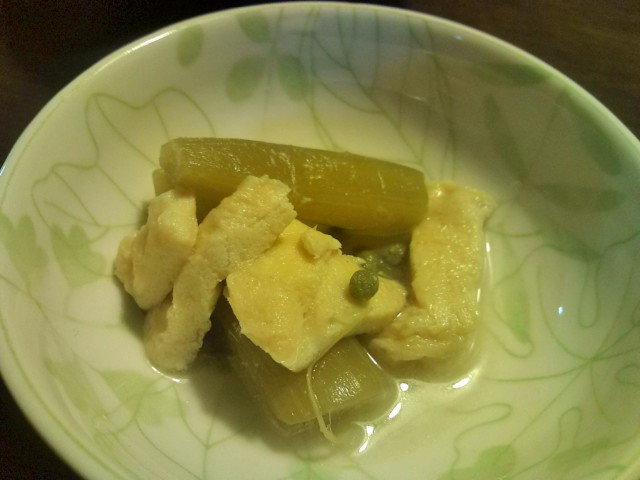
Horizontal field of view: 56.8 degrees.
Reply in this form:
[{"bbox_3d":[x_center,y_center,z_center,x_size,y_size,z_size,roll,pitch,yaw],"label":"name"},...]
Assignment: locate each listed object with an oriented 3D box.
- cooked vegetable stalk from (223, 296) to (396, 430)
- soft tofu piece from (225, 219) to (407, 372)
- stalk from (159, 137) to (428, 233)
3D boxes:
[{"bbox_3d":[-0.004,0.029,0.163,0.028,0.017,0.038,-26,60,-19],"label":"cooked vegetable stalk"},{"bbox_3d":[-0.002,0.014,0.155,0.034,0.013,0.030,-32,60,-26],"label":"soft tofu piece"},{"bbox_3d":[-0.008,-0.016,0.181,0.079,0.017,0.018,6,54,3],"label":"stalk"}]

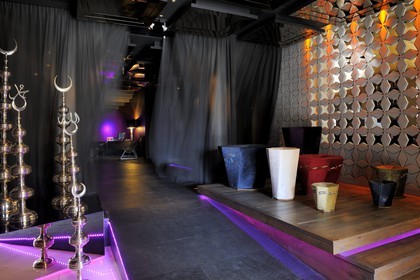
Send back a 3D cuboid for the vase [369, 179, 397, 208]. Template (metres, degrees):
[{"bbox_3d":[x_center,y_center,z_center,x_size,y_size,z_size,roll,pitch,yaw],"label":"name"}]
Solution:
[{"bbox_3d":[2.330,0.730,3.778,0.365,0.319,0.365,1,2,32],"label":"vase"}]

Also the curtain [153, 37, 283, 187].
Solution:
[{"bbox_3d":[0.114,-0.773,7.100,3.300,3.750,0.600,0,2,3],"label":"curtain"}]

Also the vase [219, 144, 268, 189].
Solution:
[{"bbox_3d":[0.624,0.485,5.214,0.859,0.722,0.859,0,2,7],"label":"vase"}]

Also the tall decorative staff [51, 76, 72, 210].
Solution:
[{"bbox_3d":[-1.655,0.029,3.152,0.261,1.476,0.250,-1,2,-28],"label":"tall decorative staff"}]

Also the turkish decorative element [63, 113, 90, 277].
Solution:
[{"bbox_3d":[-1.312,0.488,2.719,0.255,1.506,0.235,-1,2,-26],"label":"turkish decorative element"}]

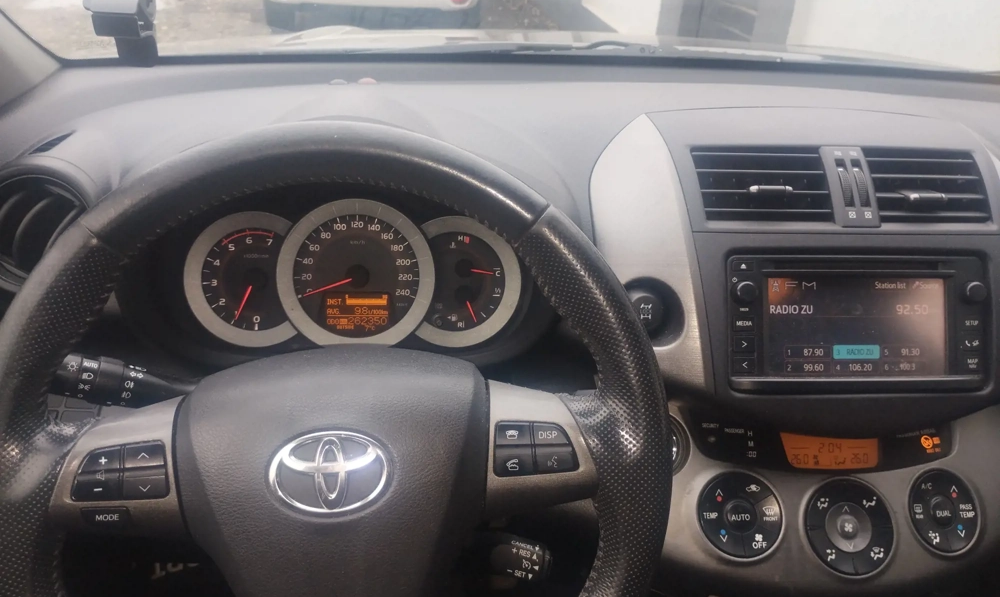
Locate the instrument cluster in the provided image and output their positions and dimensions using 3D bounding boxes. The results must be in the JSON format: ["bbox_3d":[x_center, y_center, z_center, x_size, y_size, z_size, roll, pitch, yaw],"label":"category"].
[{"bbox_3d":[-0.117,-0.017,0.663,0.272,0.122,0.045,1,-2,-5],"label":"instrument cluster"}]

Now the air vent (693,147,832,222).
[{"bbox_3d":[0.199,-0.083,0.619,0.106,0.025,0.064,1,68,-4],"label":"air vent"}]

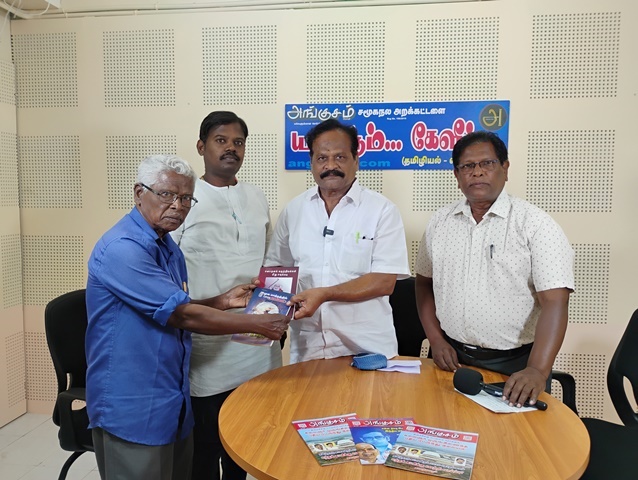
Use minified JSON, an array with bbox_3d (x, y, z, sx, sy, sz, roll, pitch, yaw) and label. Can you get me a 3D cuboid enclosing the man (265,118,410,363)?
[{"bbox_3d":[0.090,0.357,2.047,0.550,1.660,0.450,2,4,16],"label":"man"}]

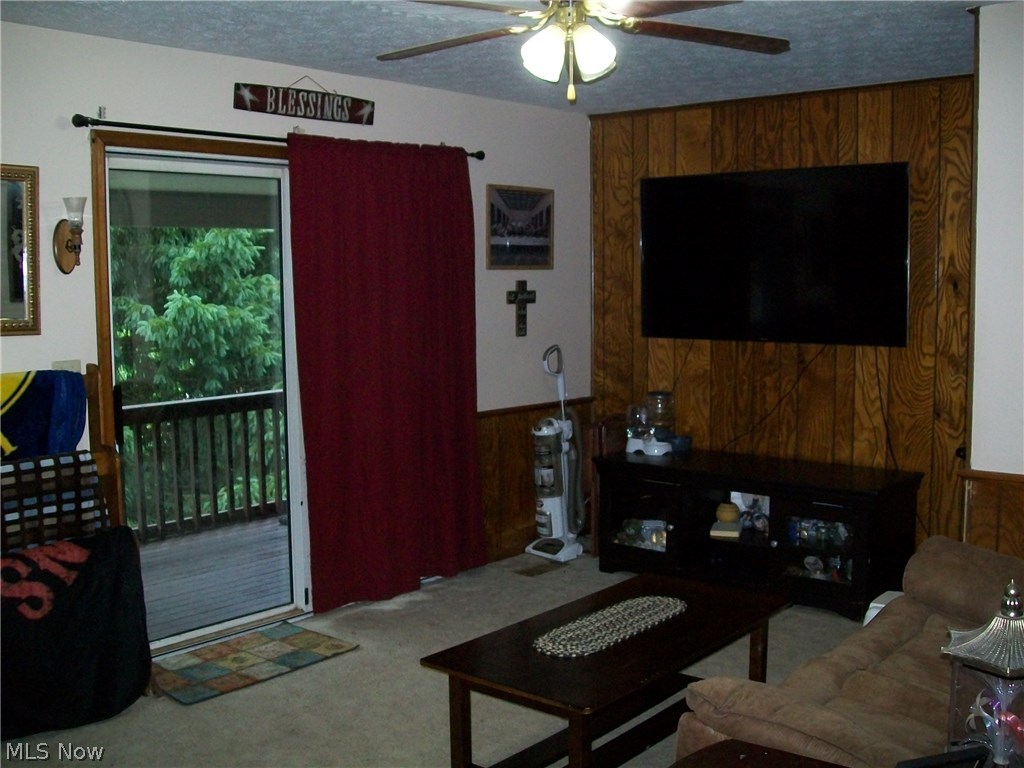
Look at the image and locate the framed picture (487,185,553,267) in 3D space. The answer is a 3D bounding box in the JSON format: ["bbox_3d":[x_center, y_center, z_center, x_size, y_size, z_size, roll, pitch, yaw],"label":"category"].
[{"bbox_3d":[0.061,-0.829,5.666,0.025,0.439,0.545,5,8,41],"label":"framed picture"}]

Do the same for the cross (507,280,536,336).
[{"bbox_3d":[0.062,-0.403,5.709,0.020,0.303,0.243,5,8,41],"label":"cross"}]

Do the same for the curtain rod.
[{"bbox_3d":[-0.847,-1.033,4.506,0.080,0.070,2.130,5,8,41],"label":"curtain rod"}]

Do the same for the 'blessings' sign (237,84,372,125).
[{"bbox_3d":[-0.867,-1.197,4.567,0.020,0.107,0.762,5,8,41],"label":"'blessings' sign"}]

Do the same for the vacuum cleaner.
[{"bbox_3d":[0.266,0.360,5.748,0.287,1.155,0.347,5,8,41],"label":"vacuum cleaner"}]

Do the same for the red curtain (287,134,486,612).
[{"bbox_3d":[-0.532,-0.058,4.949,0.100,2.090,1.191,5,8,41],"label":"red curtain"}]

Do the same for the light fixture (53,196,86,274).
[{"bbox_3d":[-1.541,-0.522,3.749,0.140,0.276,0.106,5,8,41],"label":"light fixture"}]

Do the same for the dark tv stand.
[{"bbox_3d":[1.160,0.686,5.166,1.508,0.593,0.574,5,8,41],"label":"dark tv stand"}]

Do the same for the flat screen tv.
[{"bbox_3d":[1.278,-0.635,5.321,1.468,0.835,0.070,5,8,41],"label":"flat screen tv"}]

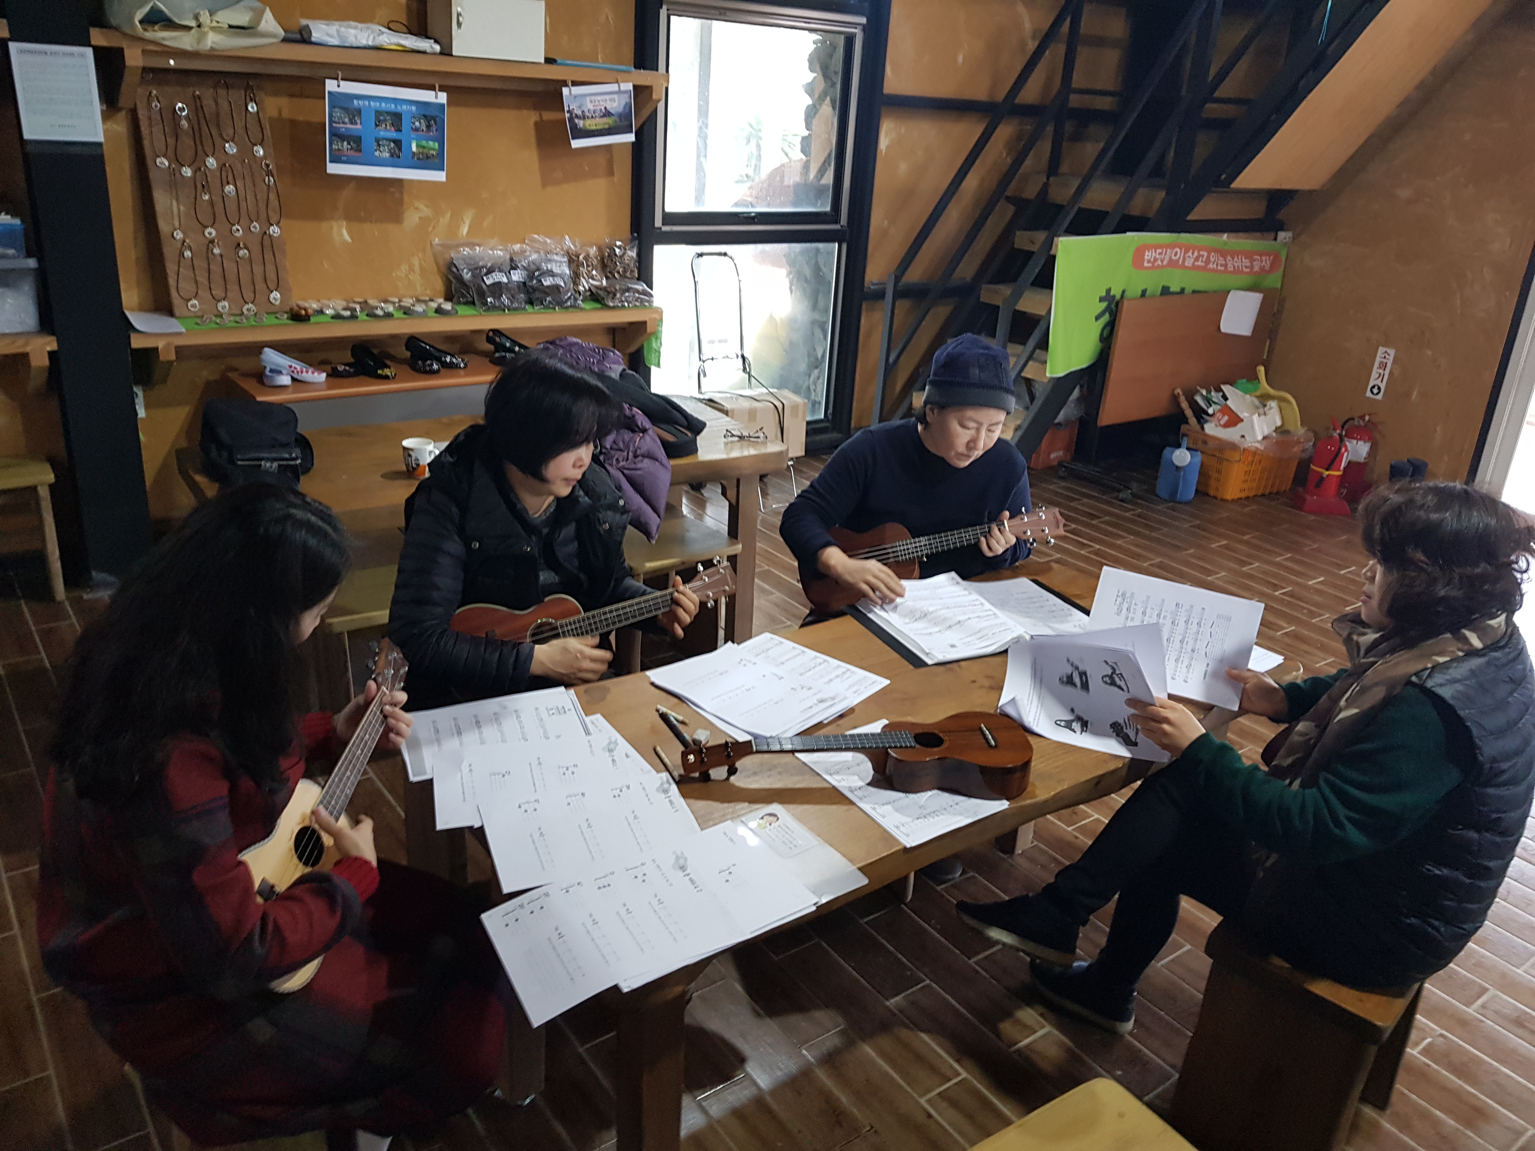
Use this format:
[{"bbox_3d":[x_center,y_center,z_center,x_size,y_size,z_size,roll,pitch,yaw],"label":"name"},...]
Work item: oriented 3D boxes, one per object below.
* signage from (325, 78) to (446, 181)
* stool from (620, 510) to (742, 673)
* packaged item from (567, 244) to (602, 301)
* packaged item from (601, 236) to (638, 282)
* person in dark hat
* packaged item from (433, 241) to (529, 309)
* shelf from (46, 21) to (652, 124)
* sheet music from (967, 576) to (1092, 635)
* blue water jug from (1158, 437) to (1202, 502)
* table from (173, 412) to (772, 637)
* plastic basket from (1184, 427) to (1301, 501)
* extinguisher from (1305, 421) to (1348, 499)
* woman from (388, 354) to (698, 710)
[{"bbox_3d":[-1.330,-1.544,4.020,0.420,0.300,0.015,-12,27,-33],"label":"signage"},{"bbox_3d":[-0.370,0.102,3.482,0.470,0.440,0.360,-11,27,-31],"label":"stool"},{"bbox_3d":[-0.770,-1.267,4.843,0.170,0.245,0.085,-12,27,-33],"label":"packaged item"},{"bbox_3d":[-0.630,-1.333,4.919,0.170,0.220,0.085,-12,27,-33],"label":"packaged item"},{"bbox_3d":[0.382,0.056,2.753,0.580,1.220,0.680,-2,23,-14],"label":"person in dark hat"},{"bbox_3d":[-1.146,-1.212,4.657,0.300,0.250,0.180,-11,27,-31],"label":"packaged item"},{"bbox_3d":[-1.402,-1.787,4.199,2.100,0.220,0.430,-11,27,-31],"label":"shelf"},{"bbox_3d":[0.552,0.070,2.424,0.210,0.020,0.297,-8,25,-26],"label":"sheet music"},{"bbox_3d":[2.041,-0.528,5.645,0.200,0.290,0.230,12,24,19],"label":"blue water jug"},{"bbox_3d":[-0.790,-0.044,3.469,1.630,0.720,0.700,-12,27,-33],"label":"table"},{"bbox_3d":[2.346,-0.575,5.742,0.460,0.280,0.350,-11,27,-31],"label":"plastic basket"},{"bbox_3d":[2.748,-0.569,5.607,0.150,0.420,0.165,15,25,26],"label":"extinguisher"},{"bbox_3d":[-0.426,0.225,2.217,0.580,1.220,0.700,-11,27,-32],"label":"woman"}]

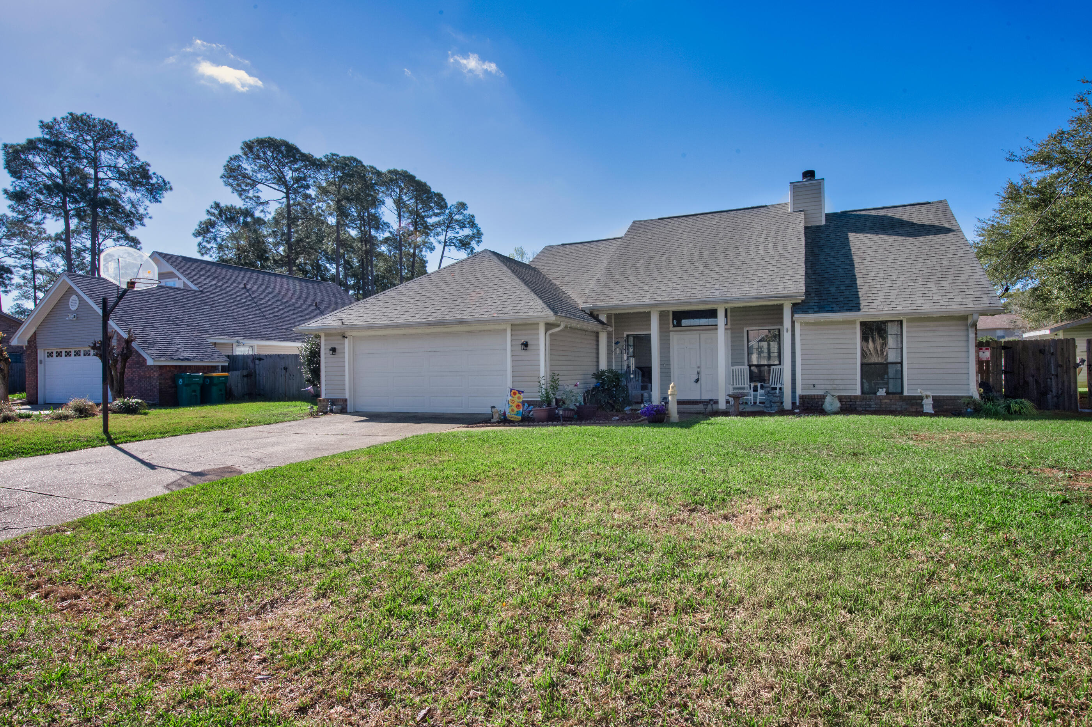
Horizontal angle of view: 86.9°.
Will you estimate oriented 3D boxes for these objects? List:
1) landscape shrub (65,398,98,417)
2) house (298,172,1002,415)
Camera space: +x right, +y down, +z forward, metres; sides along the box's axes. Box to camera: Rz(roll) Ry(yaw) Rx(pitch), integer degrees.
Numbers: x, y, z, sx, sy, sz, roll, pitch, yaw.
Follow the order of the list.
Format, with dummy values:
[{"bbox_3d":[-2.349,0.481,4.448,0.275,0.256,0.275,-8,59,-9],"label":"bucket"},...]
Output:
[{"bbox_3d":[-12.569,1.175,15.592,0.760,0.500,0.720,0,-1,-39],"label":"landscape shrub"},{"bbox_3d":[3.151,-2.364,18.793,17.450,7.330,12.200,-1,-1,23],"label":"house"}]

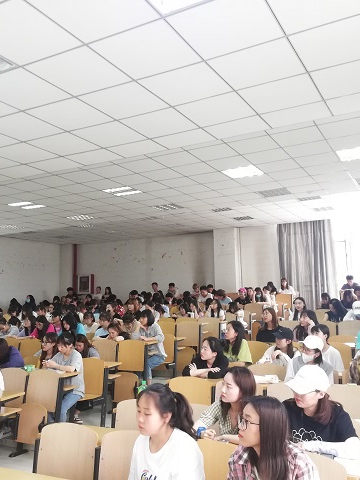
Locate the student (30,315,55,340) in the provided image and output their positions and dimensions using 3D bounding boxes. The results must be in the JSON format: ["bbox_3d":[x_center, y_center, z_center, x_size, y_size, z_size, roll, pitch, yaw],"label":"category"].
[{"bbox_3d":[-2.446,1.909,8.273,0.500,1.220,0.700,-7,-9,32],"label":"student"}]

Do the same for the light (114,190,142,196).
[{"bbox_3d":[-0.982,-0.917,9.168,0.580,0.080,0.240,-6,-9,27],"label":"light"}]

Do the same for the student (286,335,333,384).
[{"bbox_3d":[1.142,1.434,4.257,0.460,1.150,0.680,-7,-9,35],"label":"student"}]

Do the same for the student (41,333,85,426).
[{"bbox_3d":[-1.455,1.769,6.007,0.480,1.200,0.700,-8,-10,39],"label":"student"}]

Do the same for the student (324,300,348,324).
[{"bbox_3d":[2.620,1.563,8.010,0.460,1.140,0.700,-8,-10,39],"label":"student"}]

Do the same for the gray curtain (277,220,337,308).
[{"bbox_3d":[3.785,0.868,14.393,1.680,2.820,0.200,-6,-9,27],"label":"gray curtain"}]

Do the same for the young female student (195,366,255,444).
[{"bbox_3d":[0.272,1.328,2.842,0.460,1.140,0.680,-7,-9,37],"label":"young female student"}]

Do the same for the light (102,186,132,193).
[{"bbox_3d":[-1.138,-0.915,8.827,0.590,0.060,0.220,-6,-9,27],"label":"light"}]

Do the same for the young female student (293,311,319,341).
[{"bbox_3d":[1.724,1.550,6.462,0.460,1.190,0.700,-9,-10,42],"label":"young female student"}]

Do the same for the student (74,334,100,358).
[{"bbox_3d":[-1.340,1.901,6.699,0.500,1.150,0.720,-7,-9,35],"label":"student"}]

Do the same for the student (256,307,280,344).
[{"bbox_3d":[1.173,1.541,6.469,0.480,1.260,0.700,-7,-9,35],"label":"student"}]

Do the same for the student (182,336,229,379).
[{"bbox_3d":[0.276,1.521,4.684,0.470,1.130,0.700,-7,-9,35],"label":"student"}]

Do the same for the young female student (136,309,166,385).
[{"bbox_3d":[-0.367,1.646,7.082,0.440,1.210,0.680,-8,-10,39],"label":"young female student"}]

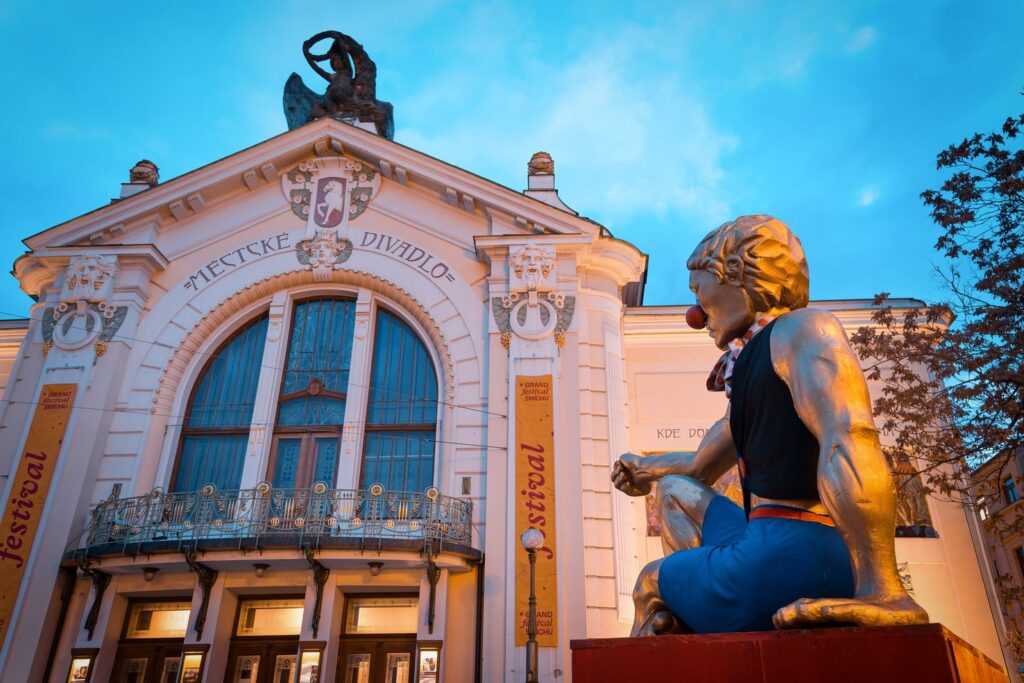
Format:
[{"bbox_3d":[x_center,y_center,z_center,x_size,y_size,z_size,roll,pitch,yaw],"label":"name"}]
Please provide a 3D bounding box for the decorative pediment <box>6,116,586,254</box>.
[{"bbox_3d":[-4.829,-3.835,20.287,13.877,3.864,1.224,-1,-28,2],"label":"decorative pediment"}]

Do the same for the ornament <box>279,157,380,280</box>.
[{"bbox_3d":[-4.808,-3.127,20.470,2.662,3.641,0.556,-1,-28,2],"label":"ornament"}]

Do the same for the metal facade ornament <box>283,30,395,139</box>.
[{"bbox_3d":[-4.798,-7.311,22.813,3.100,4.325,1.908,-1,-28,2],"label":"metal facade ornament"}]

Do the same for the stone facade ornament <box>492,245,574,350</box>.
[{"bbox_3d":[0.462,-1.079,18.291,1.852,2.767,0.445,-1,-28,2],"label":"stone facade ornament"}]

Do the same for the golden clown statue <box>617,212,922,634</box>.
[{"bbox_3d":[1.991,0.560,6.788,2.180,3.910,2.050,-12,-30,22],"label":"golden clown statue"}]

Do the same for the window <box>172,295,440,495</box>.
[{"bbox_3d":[-4.771,1.508,19.101,6.233,6.090,0.398,-1,-28,2],"label":"window"}]

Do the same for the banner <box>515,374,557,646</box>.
[{"bbox_3d":[0.474,3.232,16.240,0.819,5.644,0.048,-1,-28,2],"label":"banner"}]

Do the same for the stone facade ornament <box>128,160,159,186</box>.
[{"bbox_3d":[-10.325,-4.748,22.436,0.763,0.922,0.763,-1,-28,2],"label":"stone facade ornament"}]

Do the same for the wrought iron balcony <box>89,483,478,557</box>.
[{"bbox_3d":[-4.854,3.641,15.919,8.045,1.351,1.272,-1,-28,2],"label":"wrought iron balcony"}]

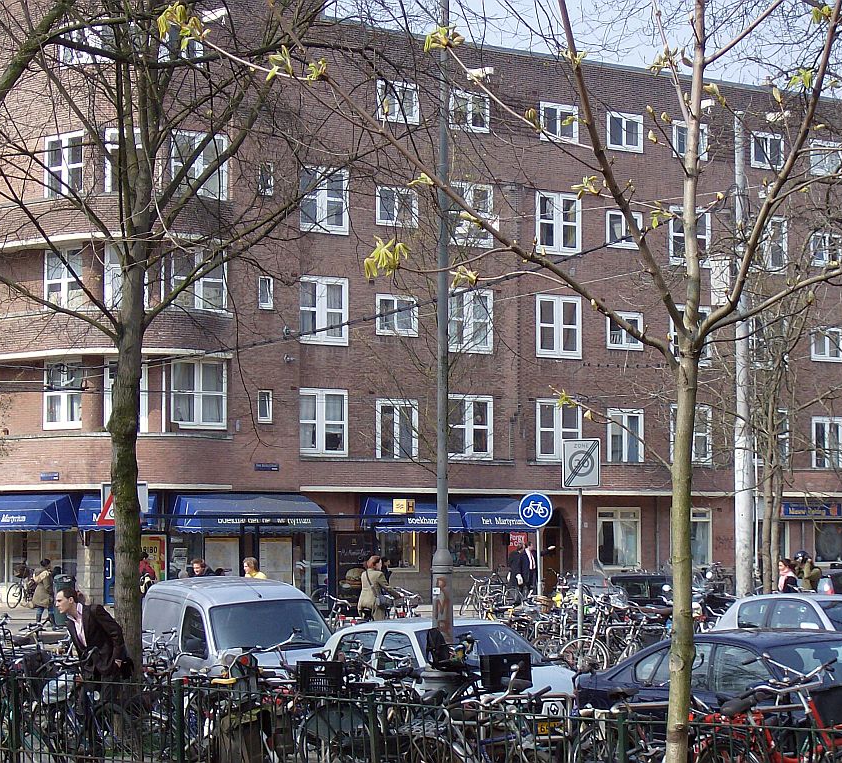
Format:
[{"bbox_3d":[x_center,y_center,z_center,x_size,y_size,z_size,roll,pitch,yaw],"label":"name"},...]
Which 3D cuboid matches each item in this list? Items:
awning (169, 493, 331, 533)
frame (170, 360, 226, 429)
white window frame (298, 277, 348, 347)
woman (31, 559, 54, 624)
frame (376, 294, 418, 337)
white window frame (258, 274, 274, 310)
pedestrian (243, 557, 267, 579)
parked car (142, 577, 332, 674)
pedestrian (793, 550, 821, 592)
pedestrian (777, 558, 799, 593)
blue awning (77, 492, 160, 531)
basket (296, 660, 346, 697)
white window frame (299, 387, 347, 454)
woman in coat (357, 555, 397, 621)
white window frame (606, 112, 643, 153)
[{"bbox_3d":[-4.516,3.507,77.853,4.350,1.020,1.080,3,-4,-42],"label":"awning"},{"bbox_3d":[-5.942,0.355,79.033,1.898,1.769,0.120,3,-4,-43],"label":"frame"},{"bbox_3d":[-2.834,-2.010,84.250,2.059,1.946,0.150,3,-4,-42],"label":"white window frame"},{"bbox_3d":[-8.941,5.007,69.760,0.450,1.620,0.500,1,-3,-23],"label":"woman"},{"bbox_3d":[-0.688,-1.914,86.199,1.632,1.168,0.150,3,-4,-42],"label":"frame"},{"bbox_3d":[-4.138,-2.350,79.083,0.476,0.849,0.120,3,-4,-43],"label":"white window frame"},{"bbox_3d":[-2.681,3.708,47.456,0.320,1.760,0.500,1,-3,-26],"label":"pedestrian"},{"bbox_3d":[-1.972,3.198,34.784,1.700,1.820,4.050,1,-3,-23],"label":"parked car"},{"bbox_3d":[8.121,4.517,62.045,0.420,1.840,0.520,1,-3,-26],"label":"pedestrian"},{"bbox_3d":[7.597,4.533,61.042,0.330,1.710,0.460,1,-3,-26],"label":"pedestrian"},{"bbox_3d":[-7.880,3.439,76.798,1.993,0.978,0.750,0,-3,2],"label":"blue awning"},{"bbox_3d":[-0.851,2.516,25.000,0.410,0.290,0.310,0,-3,-7],"label":"basket"},{"bbox_3d":[-2.839,1.193,84.087,2.027,1.910,0.150,3,-4,-42],"label":"white window frame"},{"bbox_3d":[-0.880,4.234,56.957,0.500,1.730,0.500,2,-4,-38],"label":"woman in coat"},{"bbox_3d":[6.438,-7.832,92.976,1.658,1.165,0.150,3,-4,-42],"label":"white window frame"}]

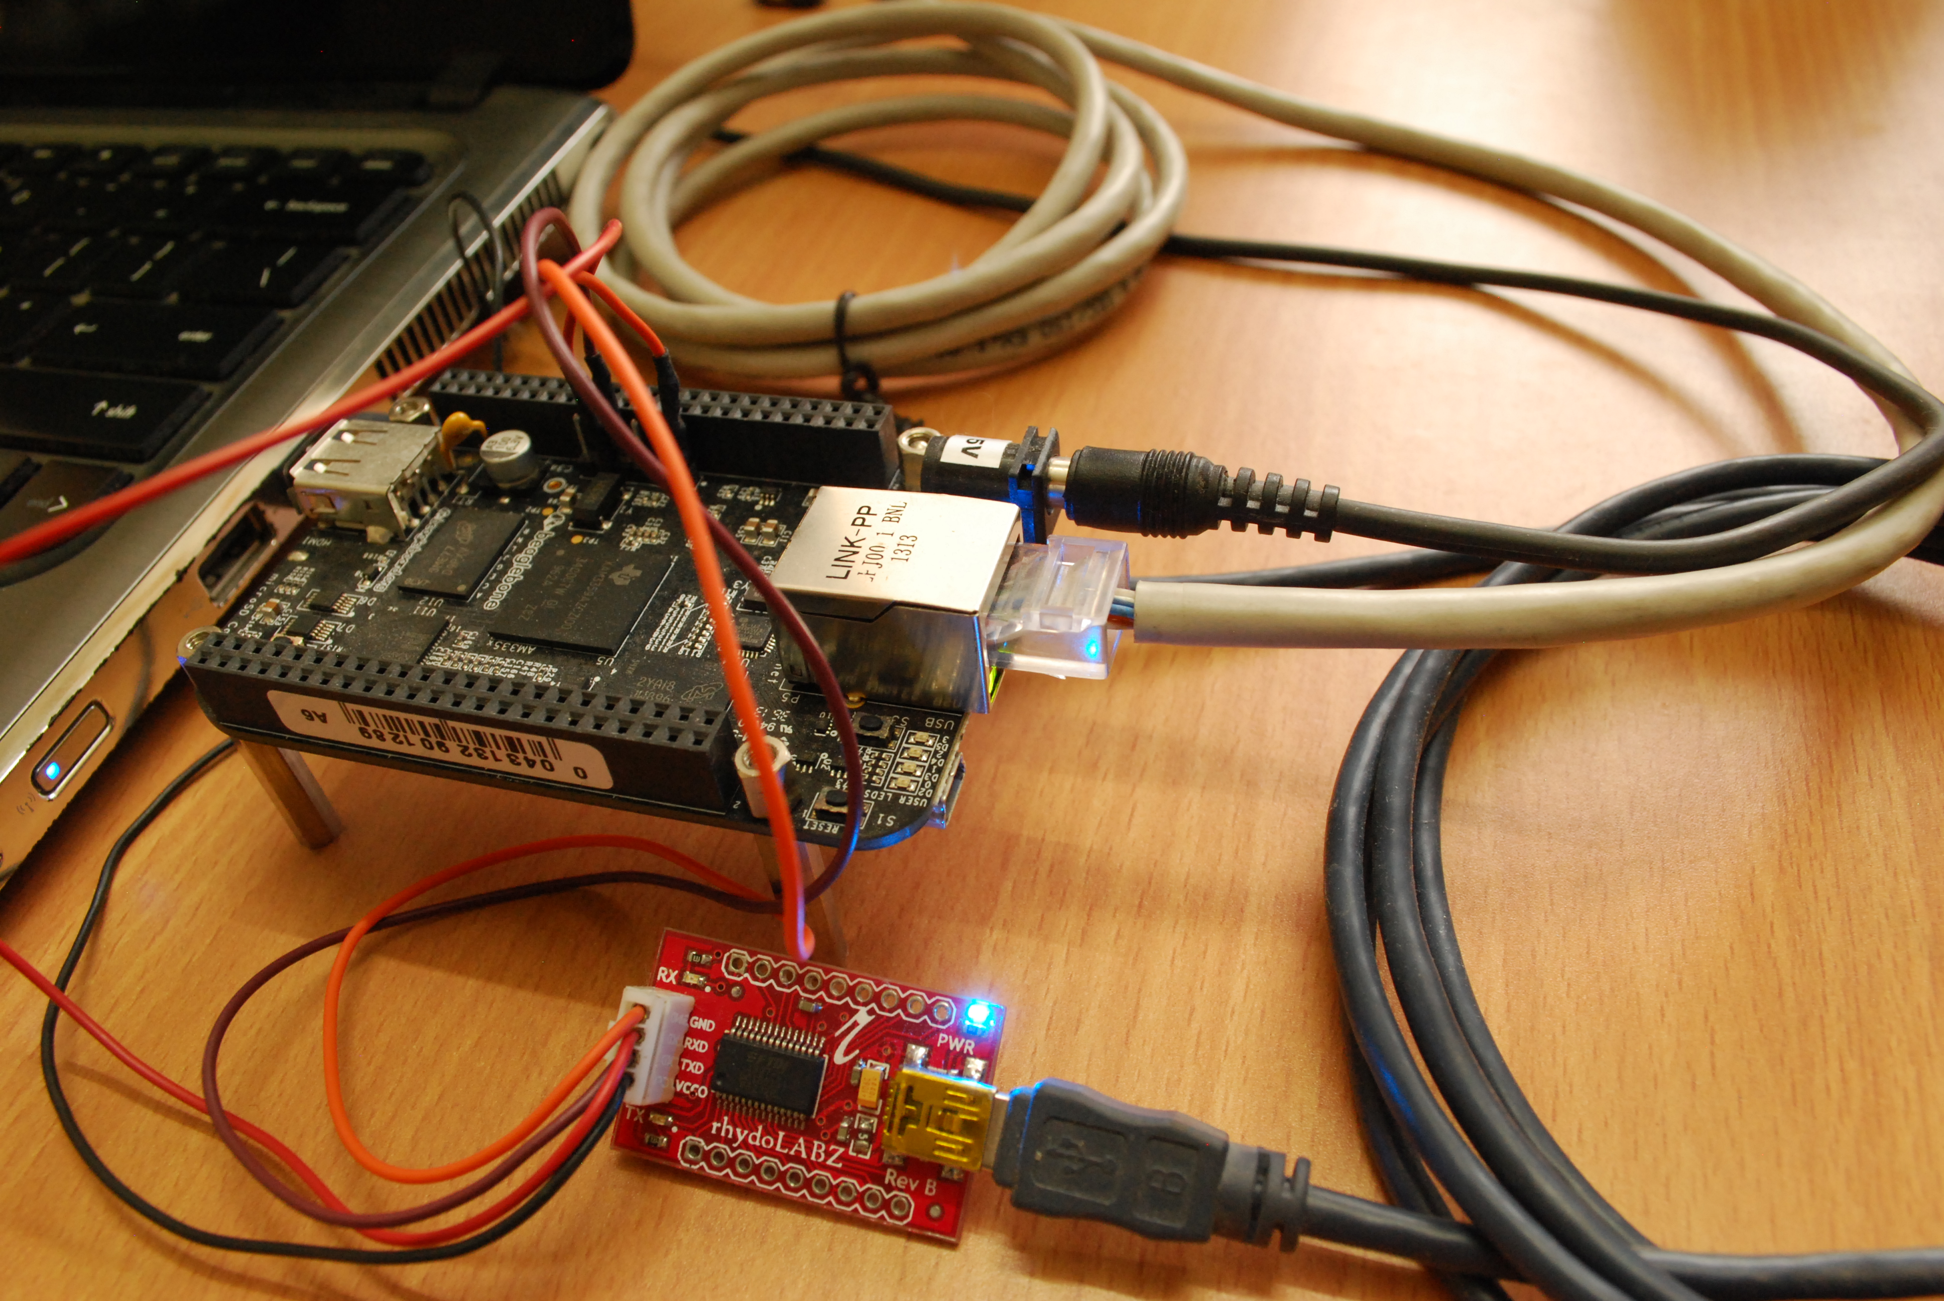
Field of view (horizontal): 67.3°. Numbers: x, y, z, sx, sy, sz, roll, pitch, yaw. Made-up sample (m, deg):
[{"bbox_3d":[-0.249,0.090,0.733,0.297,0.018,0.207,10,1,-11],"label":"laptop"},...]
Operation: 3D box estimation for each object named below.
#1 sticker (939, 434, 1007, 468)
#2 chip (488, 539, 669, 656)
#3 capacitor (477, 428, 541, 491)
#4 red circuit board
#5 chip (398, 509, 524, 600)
[{"bbox_3d":[0.001,-0.022,0.156,0.006,0.001,0.005,8,47,16],"label":"sticker"},{"bbox_3d":[-0.043,-0.006,0.161,0.015,0.001,0.015,8,47,16],"label":"chip"},{"bbox_3d":[-0.055,-0.023,0.176,0.006,0.005,0.006,8,47,16],"label":"capacitor"},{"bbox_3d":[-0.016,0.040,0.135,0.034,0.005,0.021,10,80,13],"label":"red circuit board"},{"bbox_3d":[-0.058,-0.011,0.168,0.009,0.001,0.014,8,47,16],"label":"chip"}]

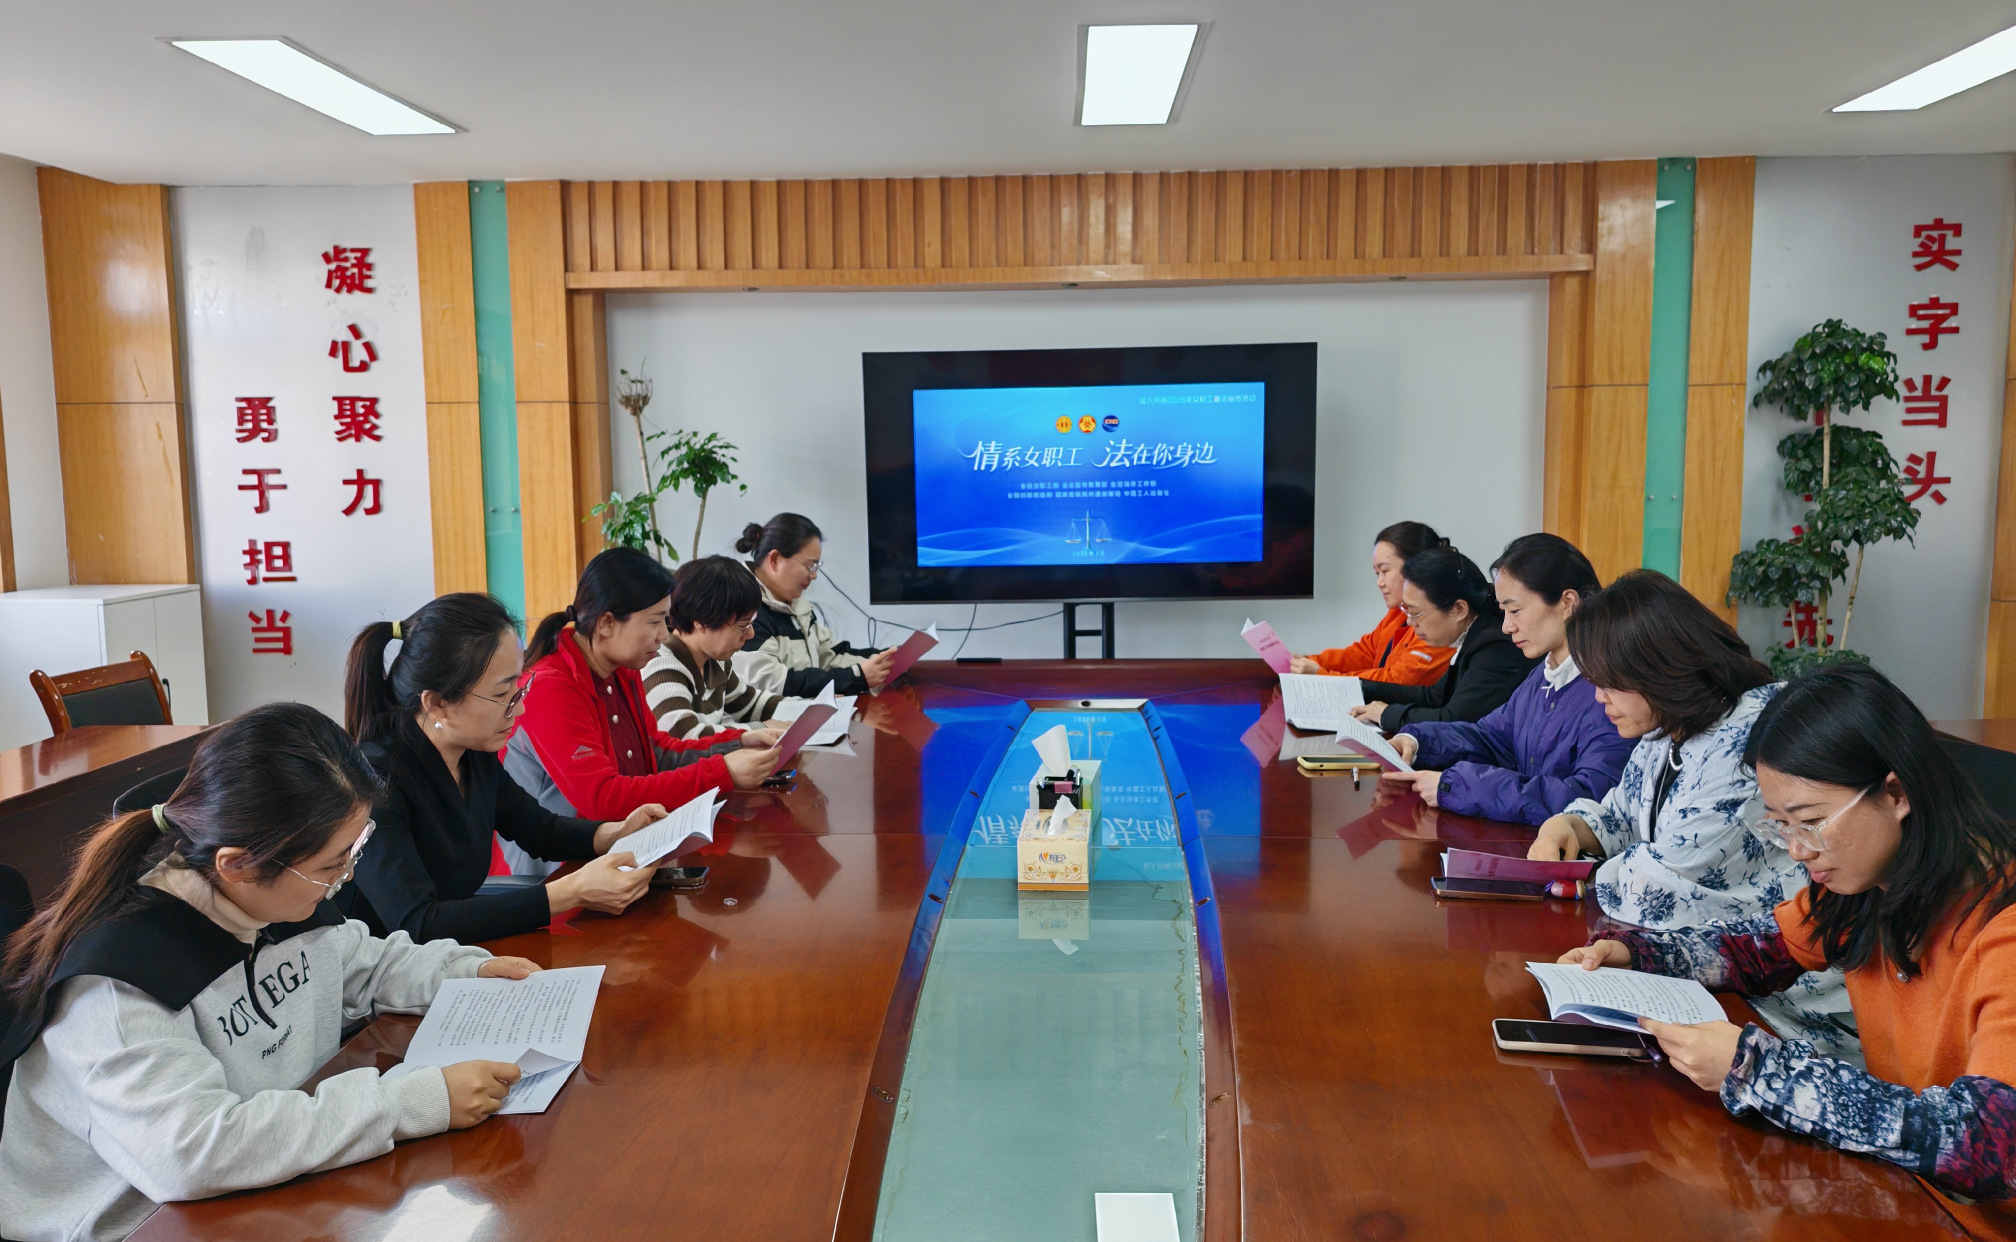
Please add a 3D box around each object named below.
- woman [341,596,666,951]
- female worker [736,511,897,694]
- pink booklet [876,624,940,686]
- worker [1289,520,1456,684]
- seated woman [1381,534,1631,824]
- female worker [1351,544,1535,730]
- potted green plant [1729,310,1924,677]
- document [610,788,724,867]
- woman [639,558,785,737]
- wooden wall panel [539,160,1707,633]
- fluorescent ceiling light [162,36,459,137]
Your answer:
[{"bbox_3d":[-0.777,0.564,2.375,0.600,1.235,0.480,0,6,8],"label":"woman"},{"bbox_3d":[-0.617,0.328,4.589,0.620,1.290,0.480,1,6,12],"label":"female worker"},{"bbox_3d":[-0.299,0.113,4.398,0.210,0.060,0.250,-38,-2,-5],"label":"pink booklet"},{"bbox_3d":[1.167,0.309,4.653,0.620,1.270,0.480,-2,6,-9],"label":"worker"},{"bbox_3d":[1.004,0.470,2.914,0.620,1.260,0.500,-2,6,-10],"label":"seated woman"},{"bbox_3d":[1.044,0.411,3.731,0.600,1.200,0.500,-1,6,-1],"label":"female worker"},{"bbox_3d":[3.021,-0.160,5.610,0.630,1.880,0.620,0,6,2],"label":"potted green plant"},{"bbox_3d":[-0.549,0.340,2.504,0.205,0.040,0.155,-28,32,3],"label":"document"},{"bbox_3d":[-0.742,0.433,3.759,0.570,1.195,0.480,0,6,5],"label":"woman"},{"bbox_3d":[0.270,-0.472,6.049,4.420,2.500,0.260,0,6,2],"label":"wooden wall panel"},{"bbox_3d":[-1.989,-1.562,4.455,0.285,0.050,1.170,0,6,2],"label":"fluorescent ceiling light"}]

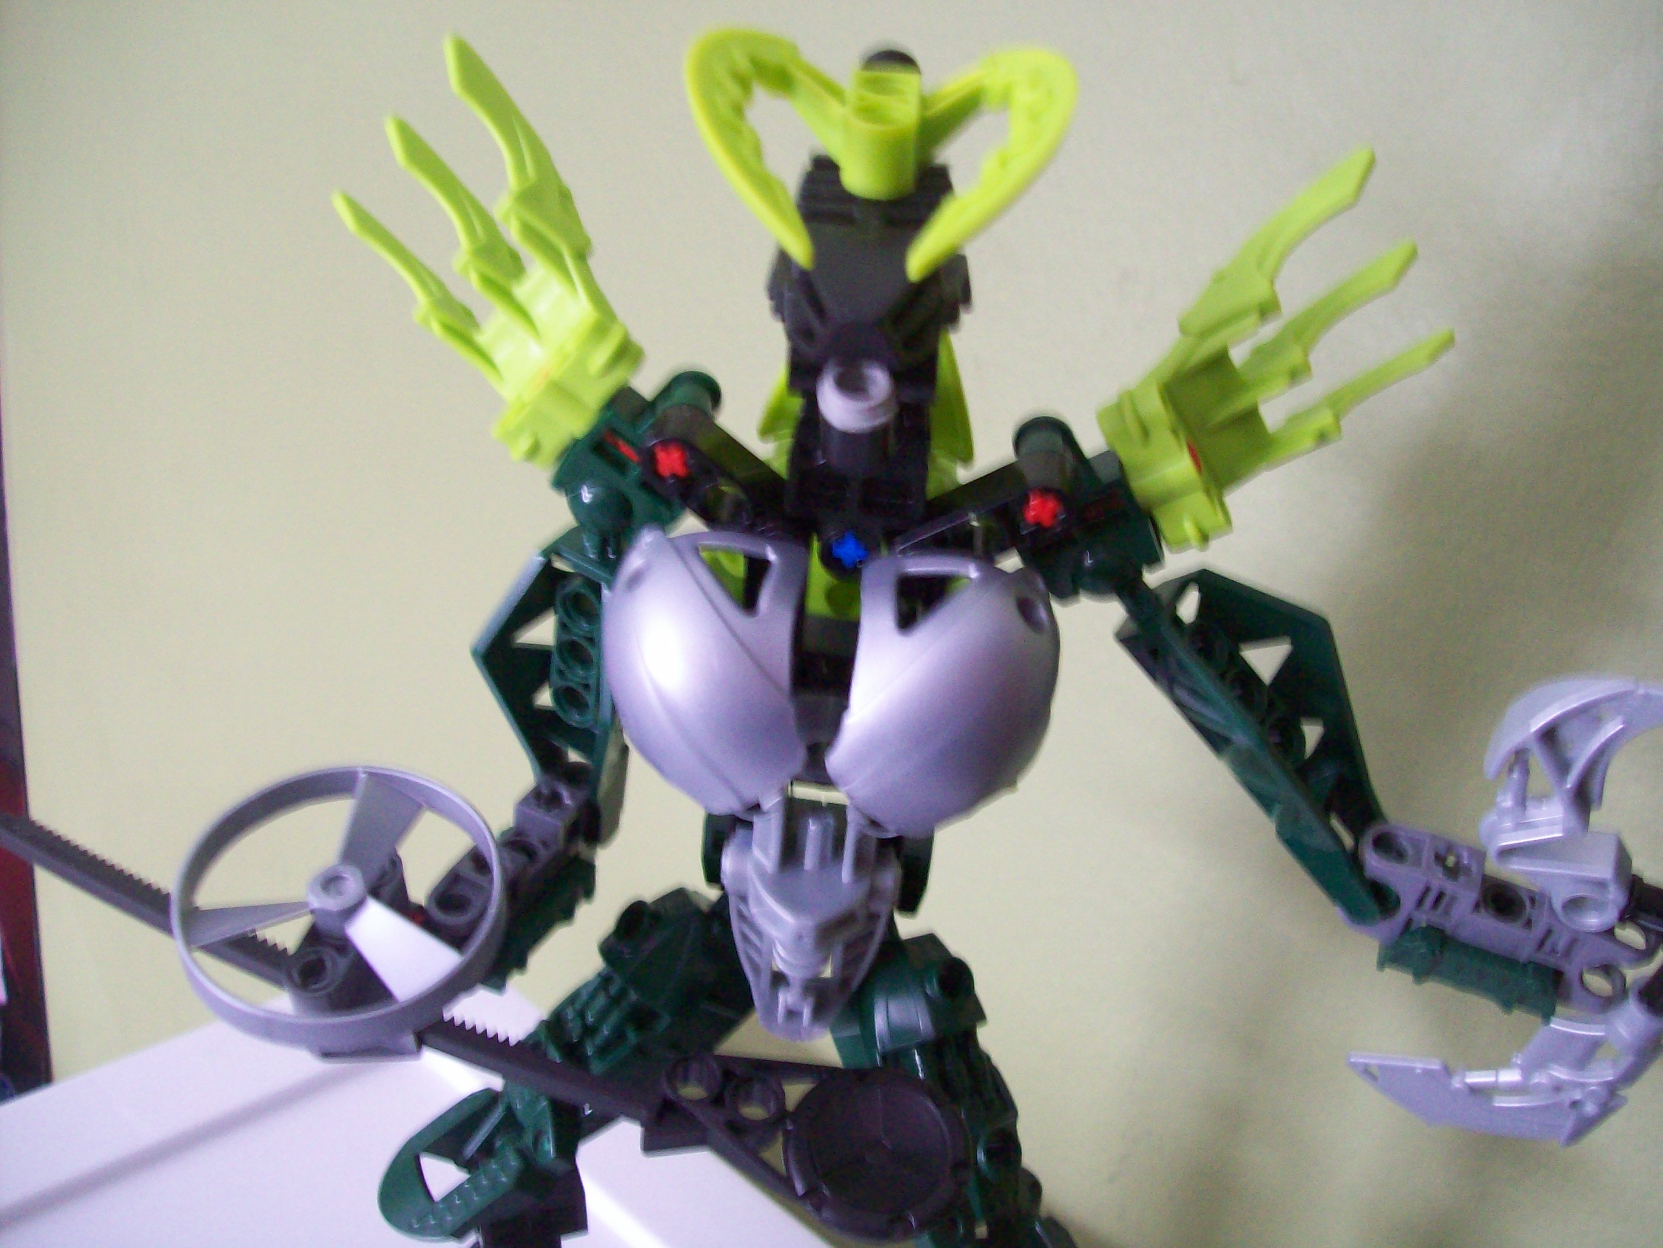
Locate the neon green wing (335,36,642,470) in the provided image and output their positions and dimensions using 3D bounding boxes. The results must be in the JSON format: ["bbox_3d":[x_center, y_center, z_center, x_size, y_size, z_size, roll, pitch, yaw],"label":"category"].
[{"bbox_3d":[-0.045,-0.050,0.245,0.028,0.057,0.020,-27,15,14],"label":"neon green wing"}]

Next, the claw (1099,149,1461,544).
[{"bbox_3d":[0.053,-0.031,0.209,0.051,0.030,0.018,-45,29,-21],"label":"claw"}]

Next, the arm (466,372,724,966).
[{"bbox_3d":[-0.036,0.006,0.255,0.036,0.082,0.048,6,20,3],"label":"arm"}]

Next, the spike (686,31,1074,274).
[{"bbox_3d":[0.006,-0.057,0.215,0.046,0.030,0.020,6,20,3],"label":"spike"}]

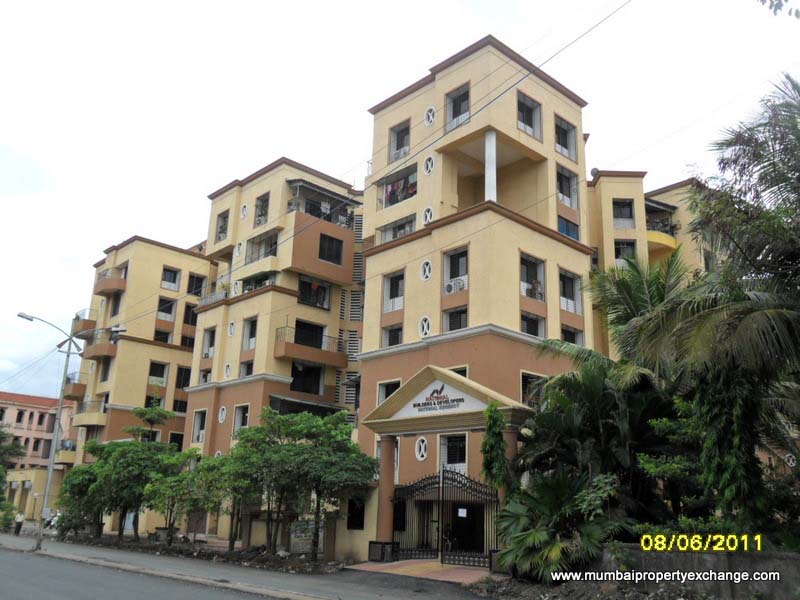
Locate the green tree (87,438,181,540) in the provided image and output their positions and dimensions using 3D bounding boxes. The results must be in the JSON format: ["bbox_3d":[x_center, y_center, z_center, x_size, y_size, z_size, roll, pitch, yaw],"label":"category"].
[{"bbox_3d":[-17.449,12.217,49.240,6.027,7.376,5.425,8,-18,-18],"label":"green tree"}]

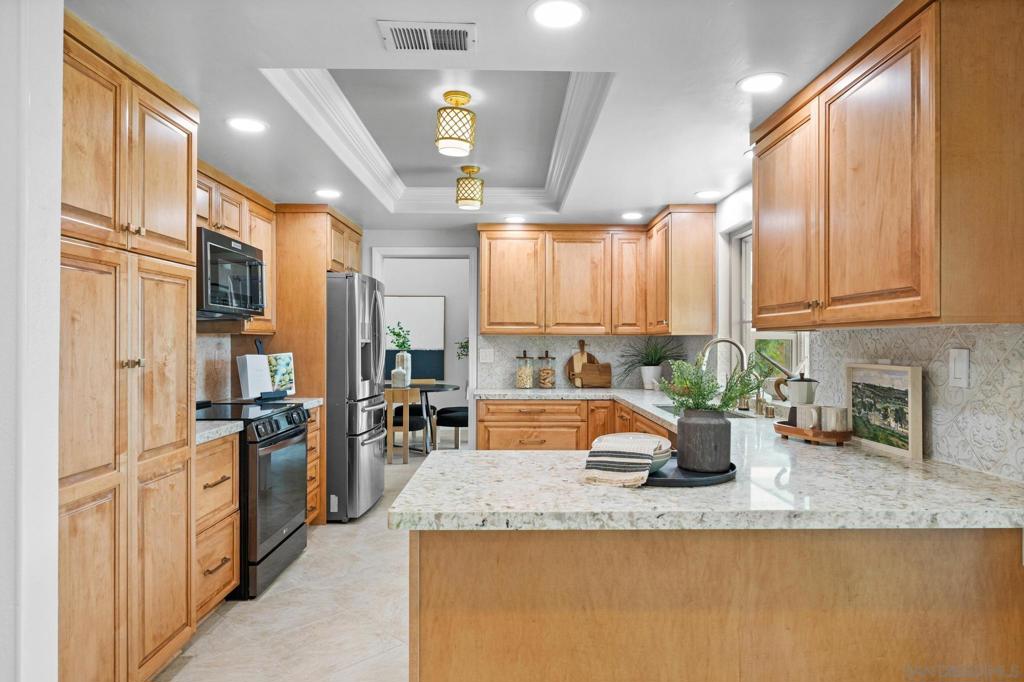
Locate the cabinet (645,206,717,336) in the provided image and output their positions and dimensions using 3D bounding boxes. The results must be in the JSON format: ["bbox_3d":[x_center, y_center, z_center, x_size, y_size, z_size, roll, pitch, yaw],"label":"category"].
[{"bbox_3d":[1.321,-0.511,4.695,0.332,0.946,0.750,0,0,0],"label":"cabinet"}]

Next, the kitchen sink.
[{"bbox_3d":[1.090,0.509,3.486,0.410,0.210,0.670,0,0,0],"label":"kitchen sink"}]

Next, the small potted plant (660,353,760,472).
[{"bbox_3d":[0.626,0.215,1.888,0.310,0.360,0.280,0,0,0],"label":"small potted plant"}]

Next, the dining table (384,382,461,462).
[{"bbox_3d":[-1.231,0.940,7.242,1.200,0.750,1.200,0,0,0],"label":"dining table"}]

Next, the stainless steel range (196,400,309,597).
[{"bbox_3d":[-1.650,0.873,3.450,0.740,0.923,0.760,0,0,0],"label":"stainless steel range"}]

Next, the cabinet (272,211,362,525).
[{"bbox_3d":[-1.688,0.171,4.823,0.705,2.330,0.954,0,0,0],"label":"cabinet"}]

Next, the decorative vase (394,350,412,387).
[{"bbox_3d":[-1.345,0.346,7.430,0.200,0.445,0.200,0,0,0],"label":"decorative vase"}]

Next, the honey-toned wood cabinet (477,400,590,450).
[{"bbox_3d":[0.157,0.884,4.840,0.865,0.860,0.610,0,0,0],"label":"honey-toned wood cabinet"}]

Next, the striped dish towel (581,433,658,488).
[{"bbox_3d":[0.323,0.352,1.772,0.200,0.105,0.250,0,0,14],"label":"striped dish towel"}]

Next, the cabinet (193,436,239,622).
[{"bbox_3d":[-1.709,0.897,2.835,0.642,0.866,0.450,0,0,0],"label":"cabinet"}]

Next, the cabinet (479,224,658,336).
[{"bbox_3d":[0.455,-0.515,5.195,1.470,0.937,0.330,0,0,0],"label":"cabinet"}]

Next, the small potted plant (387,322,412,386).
[{"bbox_3d":[-1.371,0.170,7.292,0.300,0.780,0.260,0,0,0],"label":"small potted plant"}]

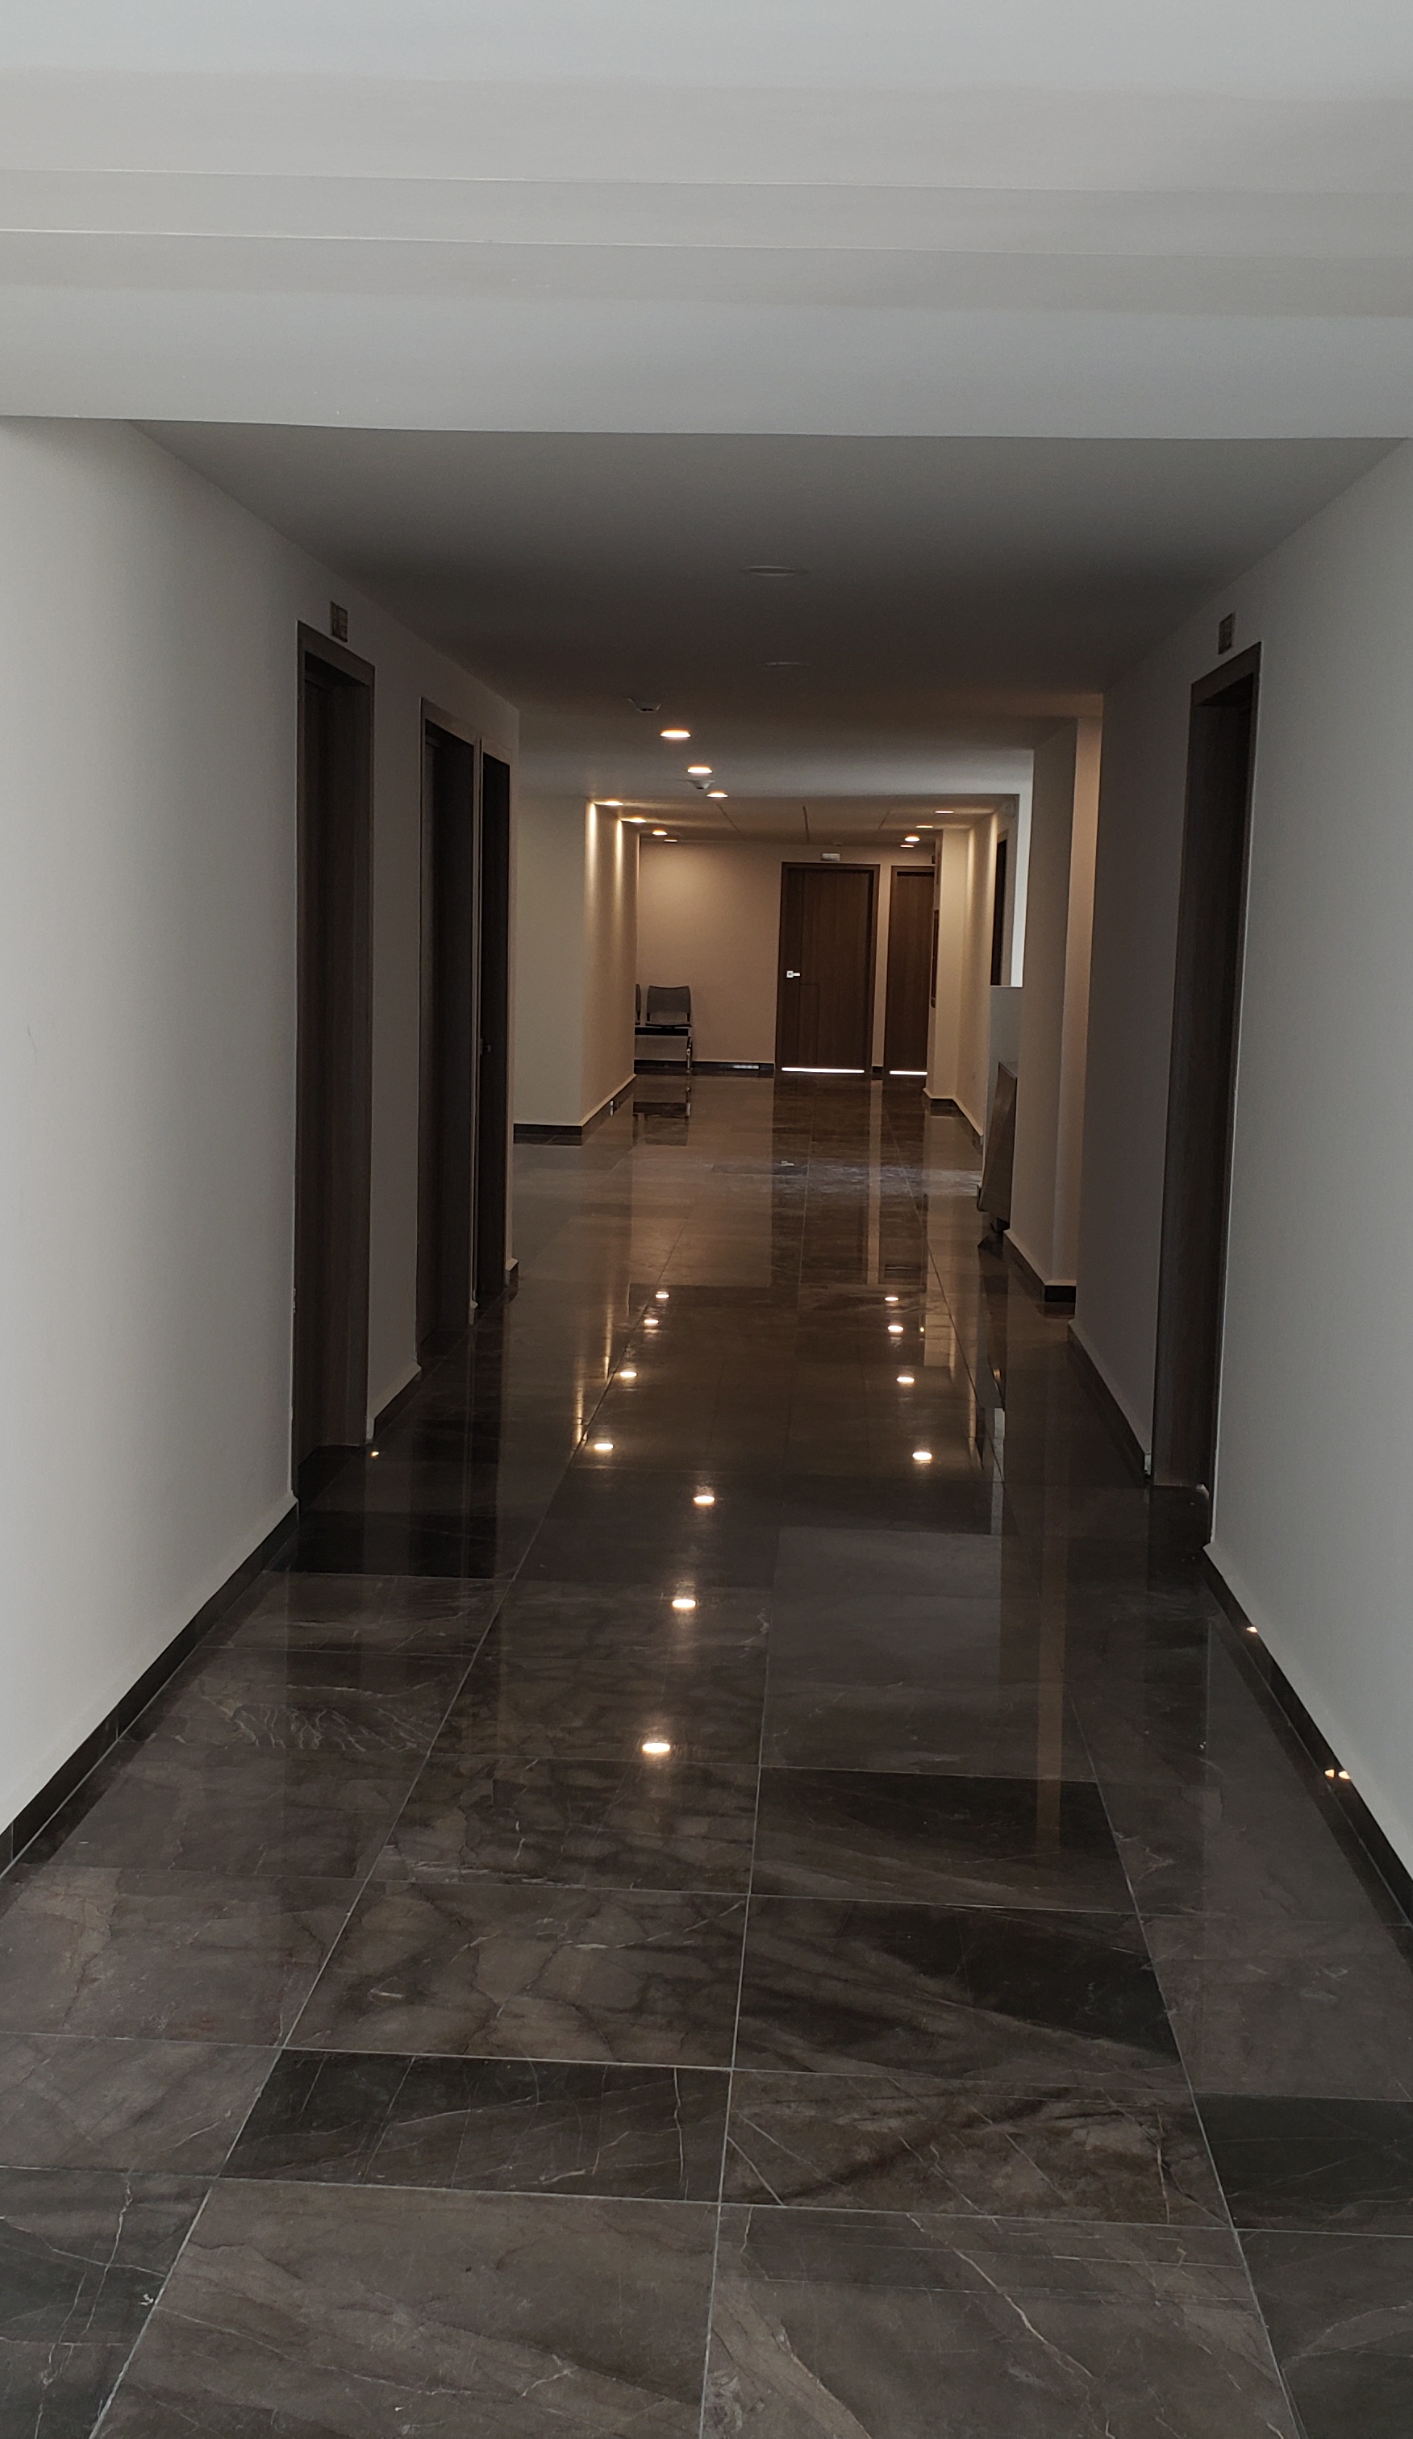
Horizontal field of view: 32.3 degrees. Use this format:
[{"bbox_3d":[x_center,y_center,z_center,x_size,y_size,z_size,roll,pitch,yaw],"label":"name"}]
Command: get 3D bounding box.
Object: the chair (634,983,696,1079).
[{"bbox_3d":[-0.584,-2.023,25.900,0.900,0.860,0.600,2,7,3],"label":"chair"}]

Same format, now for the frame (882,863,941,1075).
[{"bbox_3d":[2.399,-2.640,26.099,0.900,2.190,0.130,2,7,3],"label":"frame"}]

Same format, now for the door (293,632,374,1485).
[{"bbox_3d":[-1.012,-0.377,6.306,0.140,2.160,0.980,2,7,3],"label":"door"}]

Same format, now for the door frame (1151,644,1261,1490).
[{"bbox_3d":[1.272,-0.270,6.004,0.125,2.135,1.020,2,7,3],"label":"door frame"}]

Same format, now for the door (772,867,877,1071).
[{"bbox_3d":[1.298,-2.679,26.149,1.045,2.200,0.130,2,7,3],"label":"door"}]

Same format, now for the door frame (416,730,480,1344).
[{"bbox_3d":[-0.920,-0.588,8.157,0.140,2.150,1.170,2,7,3],"label":"door frame"}]

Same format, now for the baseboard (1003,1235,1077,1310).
[{"bbox_3d":[1.489,0.199,10.886,0.130,0.070,1.900,2,7,3],"label":"baseboard"}]

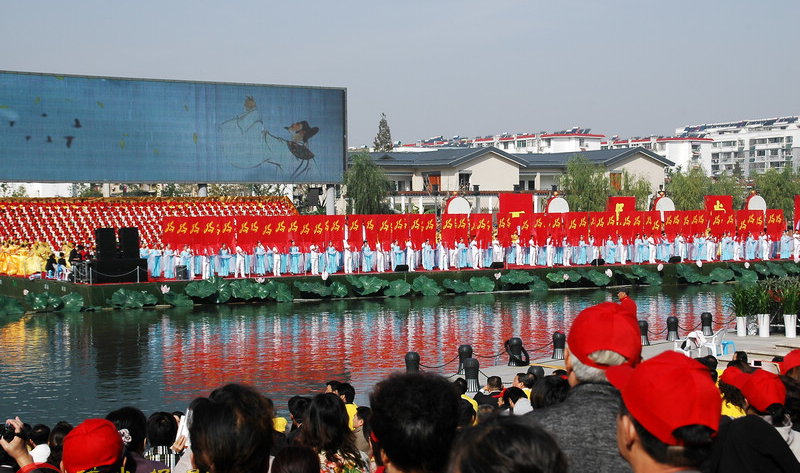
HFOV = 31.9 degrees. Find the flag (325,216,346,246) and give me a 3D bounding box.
[{"bbox_3d":[-3.325,-0.226,72.057,1.181,1.722,0.100,-1,2,-27],"label":"flag"}]

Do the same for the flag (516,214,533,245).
[{"bbox_3d":[6.928,-0.407,77.790,0.994,1.793,0.100,-1,2,-27],"label":"flag"}]

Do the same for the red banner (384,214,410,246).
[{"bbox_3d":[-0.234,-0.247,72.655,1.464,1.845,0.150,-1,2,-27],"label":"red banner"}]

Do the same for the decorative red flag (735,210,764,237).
[{"bbox_3d":[21.311,-0.745,85.000,2.070,1.790,0.150,-1,2,-23],"label":"decorative red flag"}]

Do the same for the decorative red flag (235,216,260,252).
[{"bbox_3d":[-7.477,-0.123,69.000,1.200,1.830,0.150,-1,2,-23],"label":"decorative red flag"}]

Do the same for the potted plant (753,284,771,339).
[{"bbox_3d":[11.843,2.424,45.800,0.640,1.770,0.640,-1,2,-23],"label":"potted plant"}]

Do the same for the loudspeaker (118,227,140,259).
[{"bbox_3d":[-12.334,0.333,63.700,0.750,1.430,0.600,-1,2,-31],"label":"loudspeaker"}]

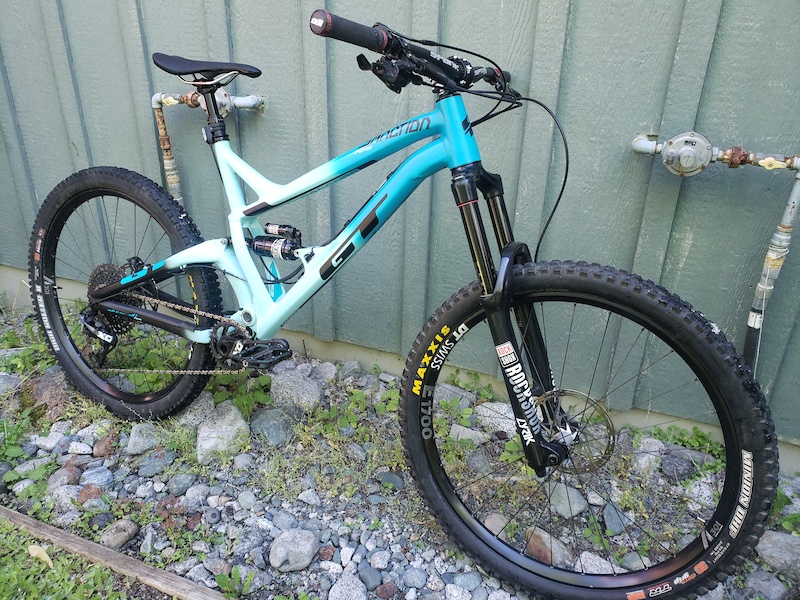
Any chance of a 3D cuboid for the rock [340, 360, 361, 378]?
[{"bbox_3d":[-0.155,0.217,1.878,0.062,0.053,0.063,-1,24,-5],"label":"rock"}]

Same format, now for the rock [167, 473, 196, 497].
[{"bbox_3d":[-0.551,0.465,1.516,0.071,0.043,0.073,-6,25,-16],"label":"rock"}]

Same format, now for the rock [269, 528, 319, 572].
[{"bbox_3d":[-0.228,0.542,1.304,0.108,0.076,0.084,-14,29,-30],"label":"rock"}]

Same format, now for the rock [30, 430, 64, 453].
[{"bbox_3d":[-0.948,0.373,1.621,0.080,0.045,0.050,-2,25,-7],"label":"rock"}]

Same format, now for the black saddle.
[{"bbox_3d":[-0.424,-0.507,1.348,0.277,0.067,0.140,14,19,24],"label":"black saddle"}]

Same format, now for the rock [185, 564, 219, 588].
[{"bbox_3d":[-0.422,0.589,1.280,0.068,0.039,0.050,-9,27,-22],"label":"rock"}]

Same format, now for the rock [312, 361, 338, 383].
[{"bbox_3d":[-0.235,0.226,1.900,0.082,0.067,0.074,-2,26,-7],"label":"rock"}]

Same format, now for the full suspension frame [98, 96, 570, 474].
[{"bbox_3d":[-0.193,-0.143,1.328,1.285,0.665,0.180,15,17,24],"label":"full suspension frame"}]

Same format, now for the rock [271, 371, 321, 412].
[{"bbox_3d":[-0.308,0.270,1.775,0.145,0.114,0.140,-3,25,-9],"label":"rock"}]

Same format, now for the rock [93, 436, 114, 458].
[{"bbox_3d":[-0.790,0.394,1.605,0.052,0.039,0.072,-3,26,-10],"label":"rock"}]

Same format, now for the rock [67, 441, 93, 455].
[{"bbox_3d":[-0.856,0.396,1.607,0.058,0.030,0.041,-14,30,-30],"label":"rock"}]

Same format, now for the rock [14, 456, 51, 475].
[{"bbox_3d":[-0.956,0.430,1.565,0.052,0.033,0.083,14,28,24],"label":"rock"}]

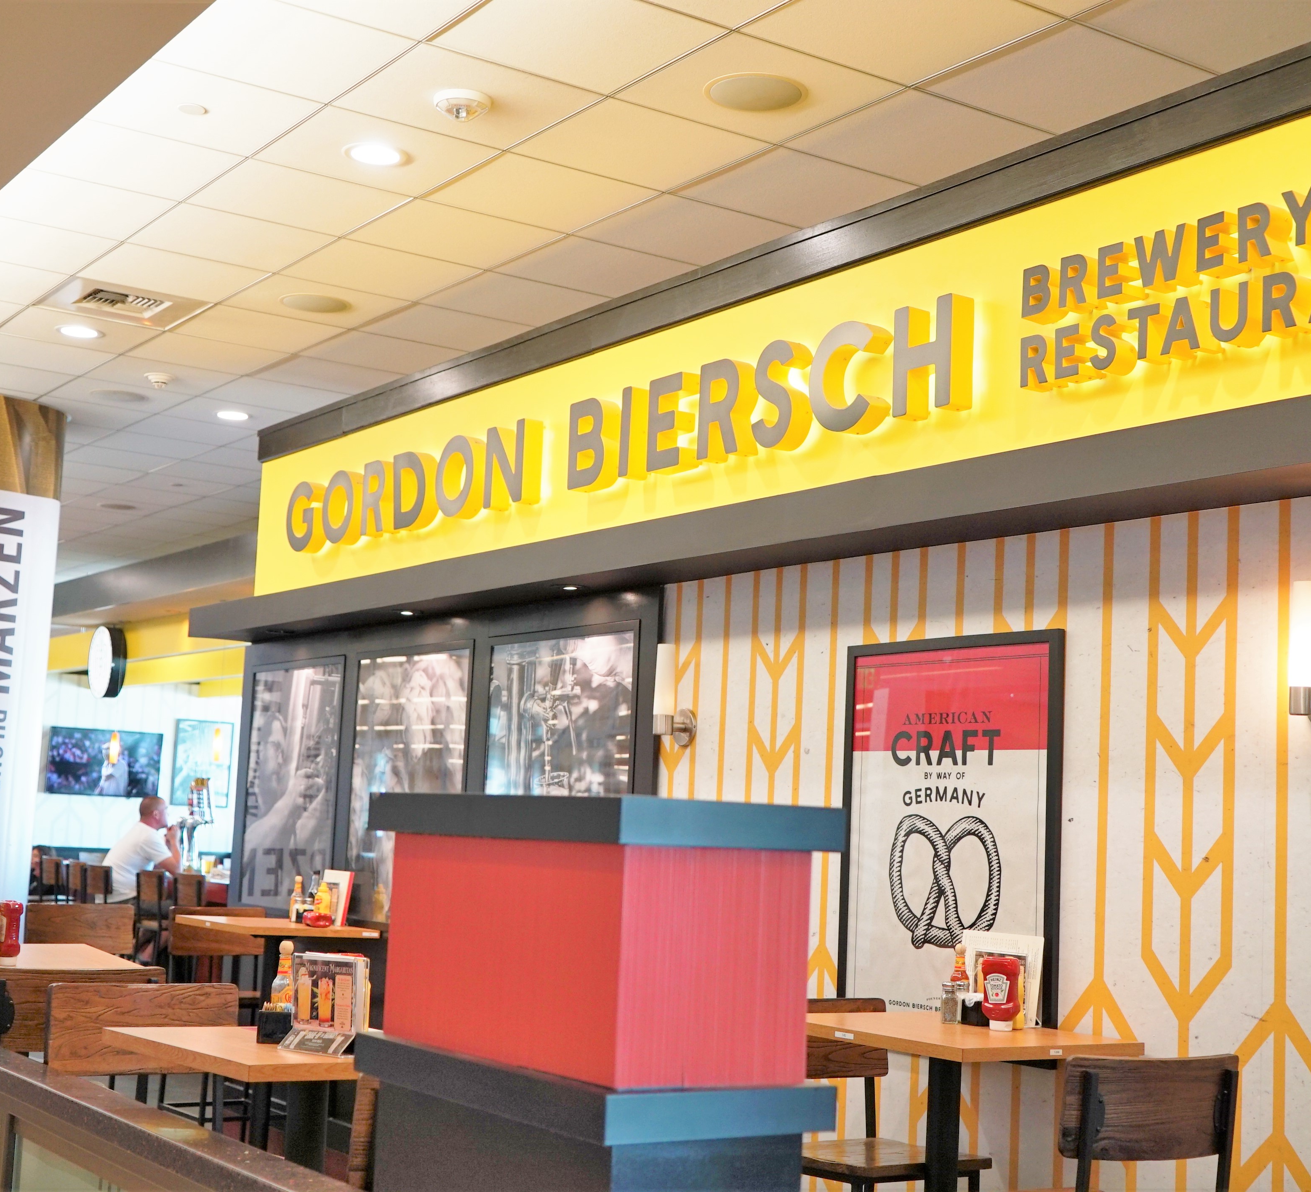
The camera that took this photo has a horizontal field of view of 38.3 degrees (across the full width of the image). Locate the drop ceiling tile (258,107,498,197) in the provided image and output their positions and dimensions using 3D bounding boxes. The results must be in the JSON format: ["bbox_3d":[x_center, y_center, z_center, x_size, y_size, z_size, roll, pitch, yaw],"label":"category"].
[{"bbox_3d":[-0.898,-1.425,6.049,0.605,0.025,0.605,7,-8,-34],"label":"drop ceiling tile"}]

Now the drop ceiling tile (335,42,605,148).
[{"bbox_3d":[-0.557,-1.463,5.529,0.603,0.020,0.603,7,-8,-34],"label":"drop ceiling tile"}]

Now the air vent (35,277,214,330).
[{"bbox_3d":[-2.268,-1.261,8.036,0.605,0.040,0.605,7,-8,-34],"label":"air vent"}]

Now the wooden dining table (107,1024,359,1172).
[{"bbox_3d":[-0.775,1.484,3.990,0.630,1.067,0.630,8,-9,-40],"label":"wooden dining table"}]

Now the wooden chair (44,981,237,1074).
[{"bbox_3d":[-1.180,1.503,4.444,0.460,1.120,0.480,7,-8,-35],"label":"wooden chair"}]

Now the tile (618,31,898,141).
[{"bbox_3d":[0.294,-1.442,5.357,0.605,0.020,0.605,7,-8,-34],"label":"tile"}]

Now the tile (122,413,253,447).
[{"bbox_3d":[-2.641,-0.954,10.726,0.605,0.018,0.605,7,-8,-34],"label":"tile"}]

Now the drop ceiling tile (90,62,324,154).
[{"bbox_3d":[-1.403,-1.482,5.694,0.603,0.020,0.603,7,-8,-34],"label":"drop ceiling tile"}]

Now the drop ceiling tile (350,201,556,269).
[{"bbox_3d":[-0.740,-1.321,6.891,0.605,0.025,0.605,7,-8,-34],"label":"drop ceiling tile"}]

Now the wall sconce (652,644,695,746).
[{"bbox_3d":[0.063,0.344,6.490,0.146,0.345,0.128,7,-8,-34],"label":"wall sconce"}]

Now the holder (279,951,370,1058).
[{"bbox_3d":[-0.666,0.836,3.876,0.168,0.197,0.110,-2,-8,34],"label":"holder"}]

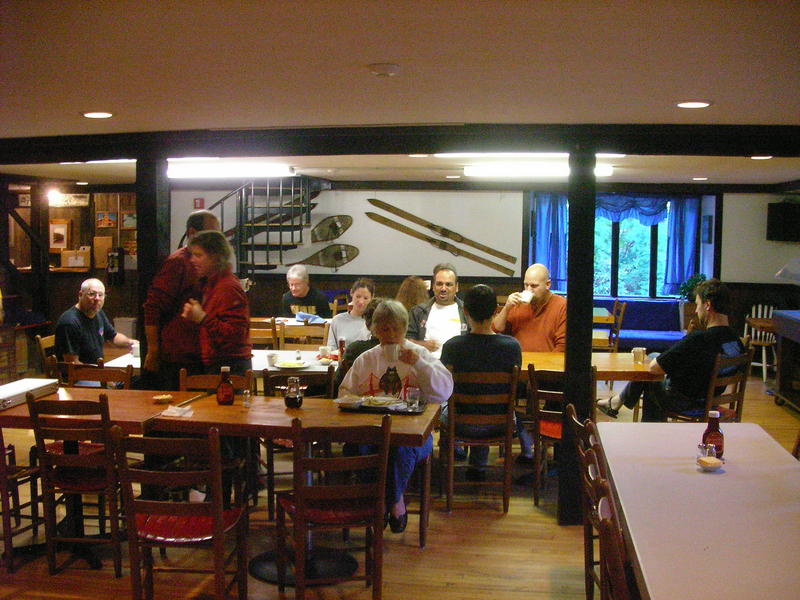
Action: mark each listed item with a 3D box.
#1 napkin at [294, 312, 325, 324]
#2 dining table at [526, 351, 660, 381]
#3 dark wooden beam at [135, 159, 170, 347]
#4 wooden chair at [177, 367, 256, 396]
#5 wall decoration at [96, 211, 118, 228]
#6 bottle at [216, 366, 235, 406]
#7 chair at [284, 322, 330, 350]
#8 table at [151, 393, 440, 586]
[{"bbox_3d":[-0.876,0.173,8.550,0.280,0.080,0.190,1,5,6],"label":"napkin"},{"bbox_3d":[0.820,0.781,5.860,1.650,0.755,0.840,1,5,1],"label":"dining table"},{"bbox_3d":[-1.472,0.185,5.287,0.145,2.045,0.145,1,5,8],"label":"dark wooden beam"},{"bbox_3d":[-1.063,0.833,4.806,0.440,0.850,0.420,1,5,7],"label":"wooden chair"},{"bbox_3d":[-3.823,-1.046,11.450,0.310,0.230,0.030,1,5,7],"label":"wall decoration"},{"bbox_3d":[-0.896,0.440,4.511,0.083,0.190,0.076,0,5,-11],"label":"bottle"},{"bbox_3d":[-0.817,0.642,7.192,0.440,0.870,0.460,1,5,6],"label":"chair"},{"bbox_3d":[-0.445,0.902,4.125,1.200,0.755,0.650,2,5,9],"label":"table"}]

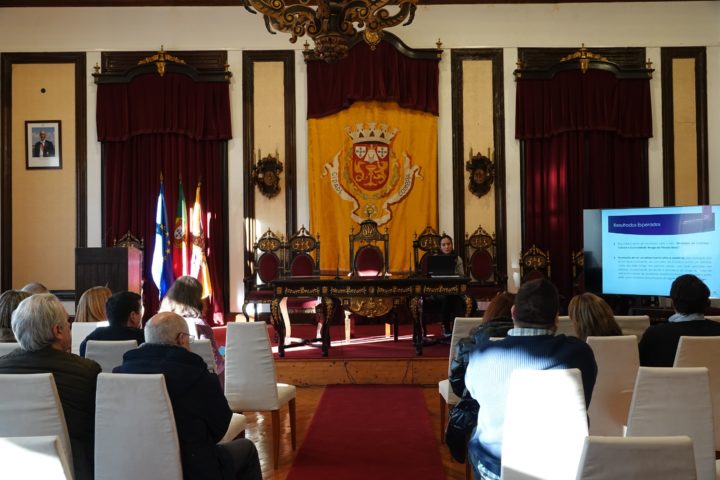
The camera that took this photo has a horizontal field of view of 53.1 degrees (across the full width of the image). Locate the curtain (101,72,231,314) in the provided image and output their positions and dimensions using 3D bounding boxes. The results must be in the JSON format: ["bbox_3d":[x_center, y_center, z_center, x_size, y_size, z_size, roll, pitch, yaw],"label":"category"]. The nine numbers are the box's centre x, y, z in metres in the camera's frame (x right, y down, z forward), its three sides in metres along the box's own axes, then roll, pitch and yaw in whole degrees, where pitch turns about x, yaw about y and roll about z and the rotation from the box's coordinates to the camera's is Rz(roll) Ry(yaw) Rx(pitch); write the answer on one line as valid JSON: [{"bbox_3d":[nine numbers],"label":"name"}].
[{"bbox_3d":[-2.978,-0.608,11.028,2.041,3.915,0.280,-1,-1,-1],"label":"curtain"}]

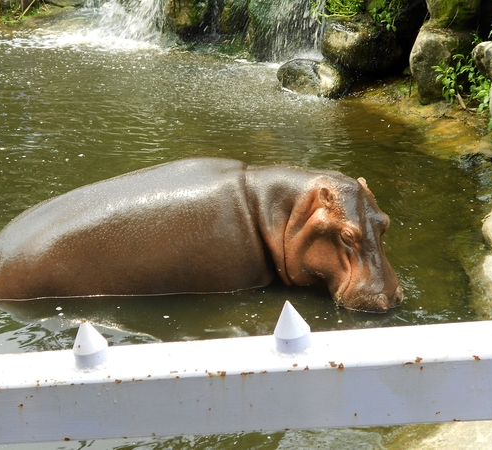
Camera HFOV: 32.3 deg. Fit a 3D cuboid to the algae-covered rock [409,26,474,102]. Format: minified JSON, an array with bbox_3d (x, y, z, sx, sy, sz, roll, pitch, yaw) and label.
[{"bbox_3d":[1.918,-1.643,8.435,0.640,0.720,0.580,-2,23,1],"label":"algae-covered rock"}]

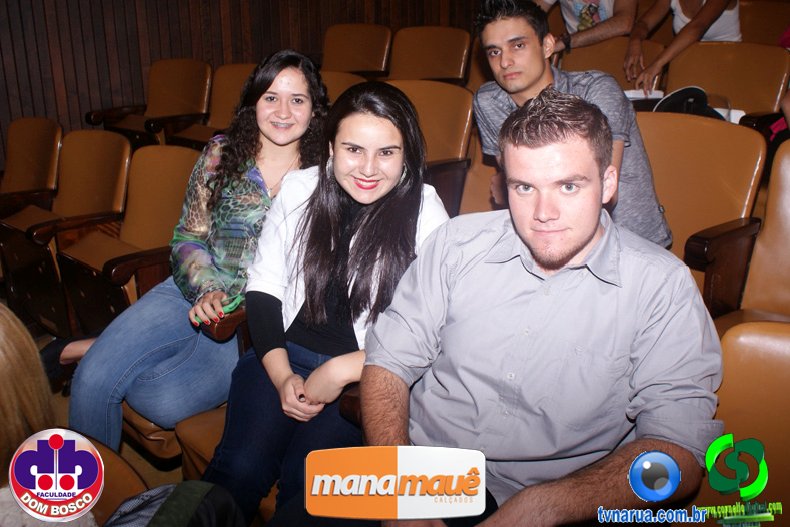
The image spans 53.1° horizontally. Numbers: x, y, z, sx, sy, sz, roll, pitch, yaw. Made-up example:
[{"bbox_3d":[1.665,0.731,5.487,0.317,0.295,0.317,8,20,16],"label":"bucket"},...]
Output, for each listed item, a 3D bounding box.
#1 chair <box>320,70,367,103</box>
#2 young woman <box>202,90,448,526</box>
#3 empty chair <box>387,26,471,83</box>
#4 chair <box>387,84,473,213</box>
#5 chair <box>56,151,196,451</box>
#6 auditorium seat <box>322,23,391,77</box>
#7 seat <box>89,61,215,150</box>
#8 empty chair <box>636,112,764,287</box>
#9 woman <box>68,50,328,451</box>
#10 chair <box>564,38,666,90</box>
[{"bbox_3d":[-0.389,-0.342,3.257,0.550,0.850,0.520,17,24,39],"label":"chair"},{"bbox_3d":[-0.141,0.258,1.546,0.480,1.170,0.650,9,20,27],"label":"young woman"},{"bbox_3d":[0.074,-0.770,4.066,0.550,0.850,0.520,16,24,38],"label":"empty chair"},{"bbox_3d":[-0.020,-0.228,2.934,0.550,0.850,0.520,18,25,41],"label":"chair"},{"bbox_3d":[-0.856,0.098,2.558,0.520,0.860,0.560,-17,24,-42],"label":"chair"},{"bbox_3d":[-0.310,-0.879,4.375,0.550,0.850,0.520,15,24,37],"label":"auditorium seat"},{"bbox_3d":[-1.158,-0.559,3.873,0.550,0.850,0.520,15,23,36],"label":"seat"},{"bbox_3d":[0.689,0.019,2.260,0.520,0.850,0.550,-16,25,-40],"label":"empty chair"},{"bbox_3d":[-0.440,0.120,1.901,0.500,1.210,0.660,12,21,32],"label":"woman"},{"bbox_3d":[0.815,-0.543,3.420,0.550,0.850,0.520,18,25,41],"label":"chair"}]

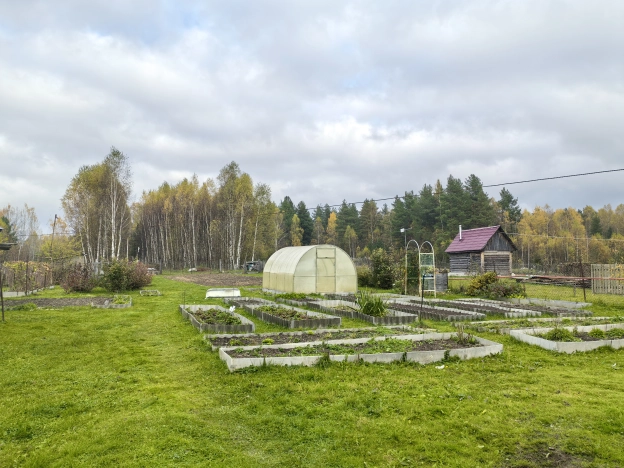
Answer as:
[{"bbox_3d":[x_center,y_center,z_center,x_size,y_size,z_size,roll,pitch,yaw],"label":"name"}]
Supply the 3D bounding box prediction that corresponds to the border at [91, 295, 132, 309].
[{"bbox_3d":[-6.846,2.314,16.638,1.150,0.150,3.100,1,-3,-19],"label":"border"}]

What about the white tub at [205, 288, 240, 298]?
[{"bbox_3d":[-3.530,2.314,19.149,1.450,0.360,0.680,1,-3,-19],"label":"white tub"}]

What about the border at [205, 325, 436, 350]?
[{"bbox_3d":[0.220,1.952,9.333,4.360,0.140,1.180,1,-3,-18],"label":"border"}]

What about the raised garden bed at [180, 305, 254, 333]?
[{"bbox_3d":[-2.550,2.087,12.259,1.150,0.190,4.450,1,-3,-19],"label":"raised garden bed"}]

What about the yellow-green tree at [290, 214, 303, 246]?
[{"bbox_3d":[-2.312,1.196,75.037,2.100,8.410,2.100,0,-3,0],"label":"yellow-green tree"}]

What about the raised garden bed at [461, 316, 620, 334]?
[{"bbox_3d":[5.680,2.042,11.010,4.600,0.150,1.100,1,-3,-17],"label":"raised garden bed"}]

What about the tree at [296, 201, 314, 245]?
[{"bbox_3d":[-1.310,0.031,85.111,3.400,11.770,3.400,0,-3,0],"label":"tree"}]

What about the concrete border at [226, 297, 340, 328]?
[{"bbox_3d":[-1.137,2.146,13.798,1.180,0.200,6.200,1,-3,-24],"label":"concrete border"}]

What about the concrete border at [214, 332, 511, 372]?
[{"bbox_3d":[0.816,1.842,7.744,4.400,0.200,1.270,1,-3,-19],"label":"concrete border"}]

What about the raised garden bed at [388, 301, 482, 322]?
[{"bbox_3d":[3.150,2.199,14.256,1.000,0.170,4.450,1,-3,-19],"label":"raised garden bed"}]

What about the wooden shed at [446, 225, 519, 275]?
[{"bbox_3d":[14.688,1.603,42.710,3.320,4.280,5.820,1,-3,-14],"label":"wooden shed"}]

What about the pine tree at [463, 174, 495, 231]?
[{"bbox_3d":[29.428,-2.268,85.222,5.400,16.200,5.400,0,-3,0],"label":"pine tree"}]

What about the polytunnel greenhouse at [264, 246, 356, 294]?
[{"bbox_3d":[-0.189,1.610,22.935,3.020,2.150,4.100,1,-3,-24],"label":"polytunnel greenhouse"}]

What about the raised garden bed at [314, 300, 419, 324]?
[{"bbox_3d":[1.183,2.127,13.419,1.150,0.200,4.080,1,-3,-24],"label":"raised garden bed"}]

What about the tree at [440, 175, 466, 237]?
[{"bbox_3d":[24.712,-2.268,85.222,4.800,16.200,4.800,0,-3,0],"label":"tree"}]

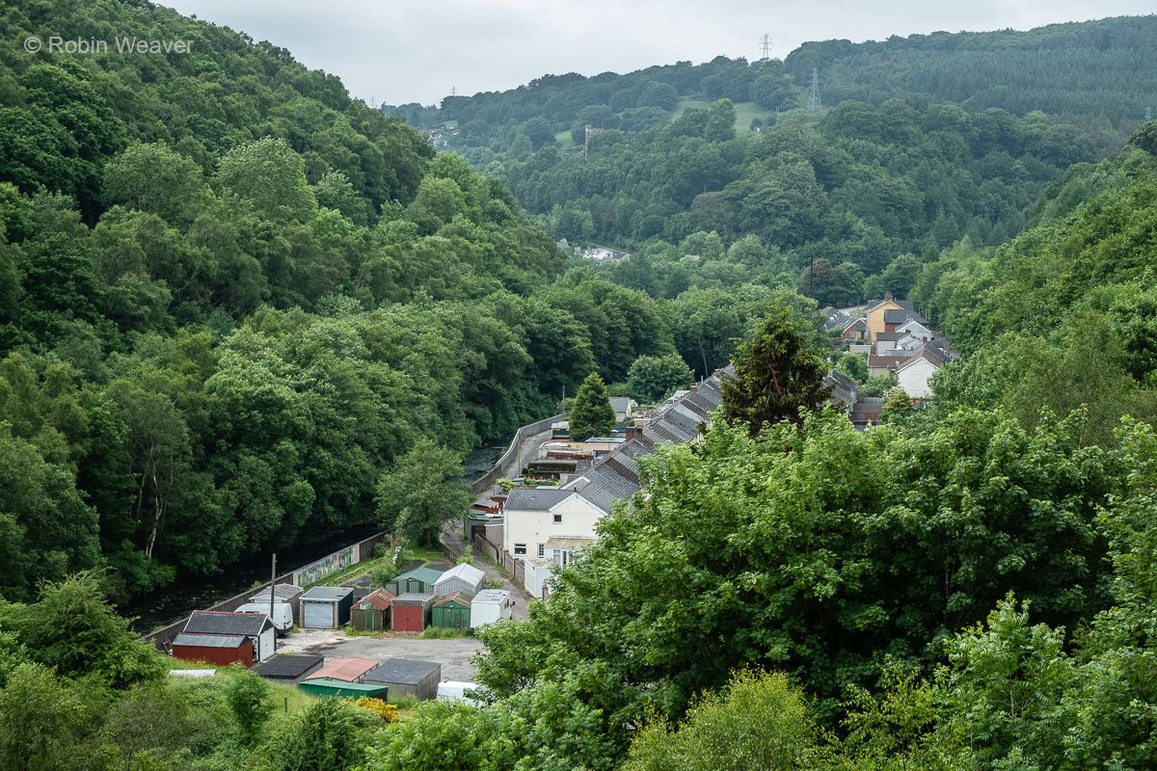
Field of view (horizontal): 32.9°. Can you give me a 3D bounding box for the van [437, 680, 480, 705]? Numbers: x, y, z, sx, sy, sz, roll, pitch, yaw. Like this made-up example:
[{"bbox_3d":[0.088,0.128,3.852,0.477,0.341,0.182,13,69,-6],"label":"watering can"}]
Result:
[{"bbox_3d":[-6.382,19.580,122.041,4.350,1.850,1.760,2,5,17],"label":"van"}]

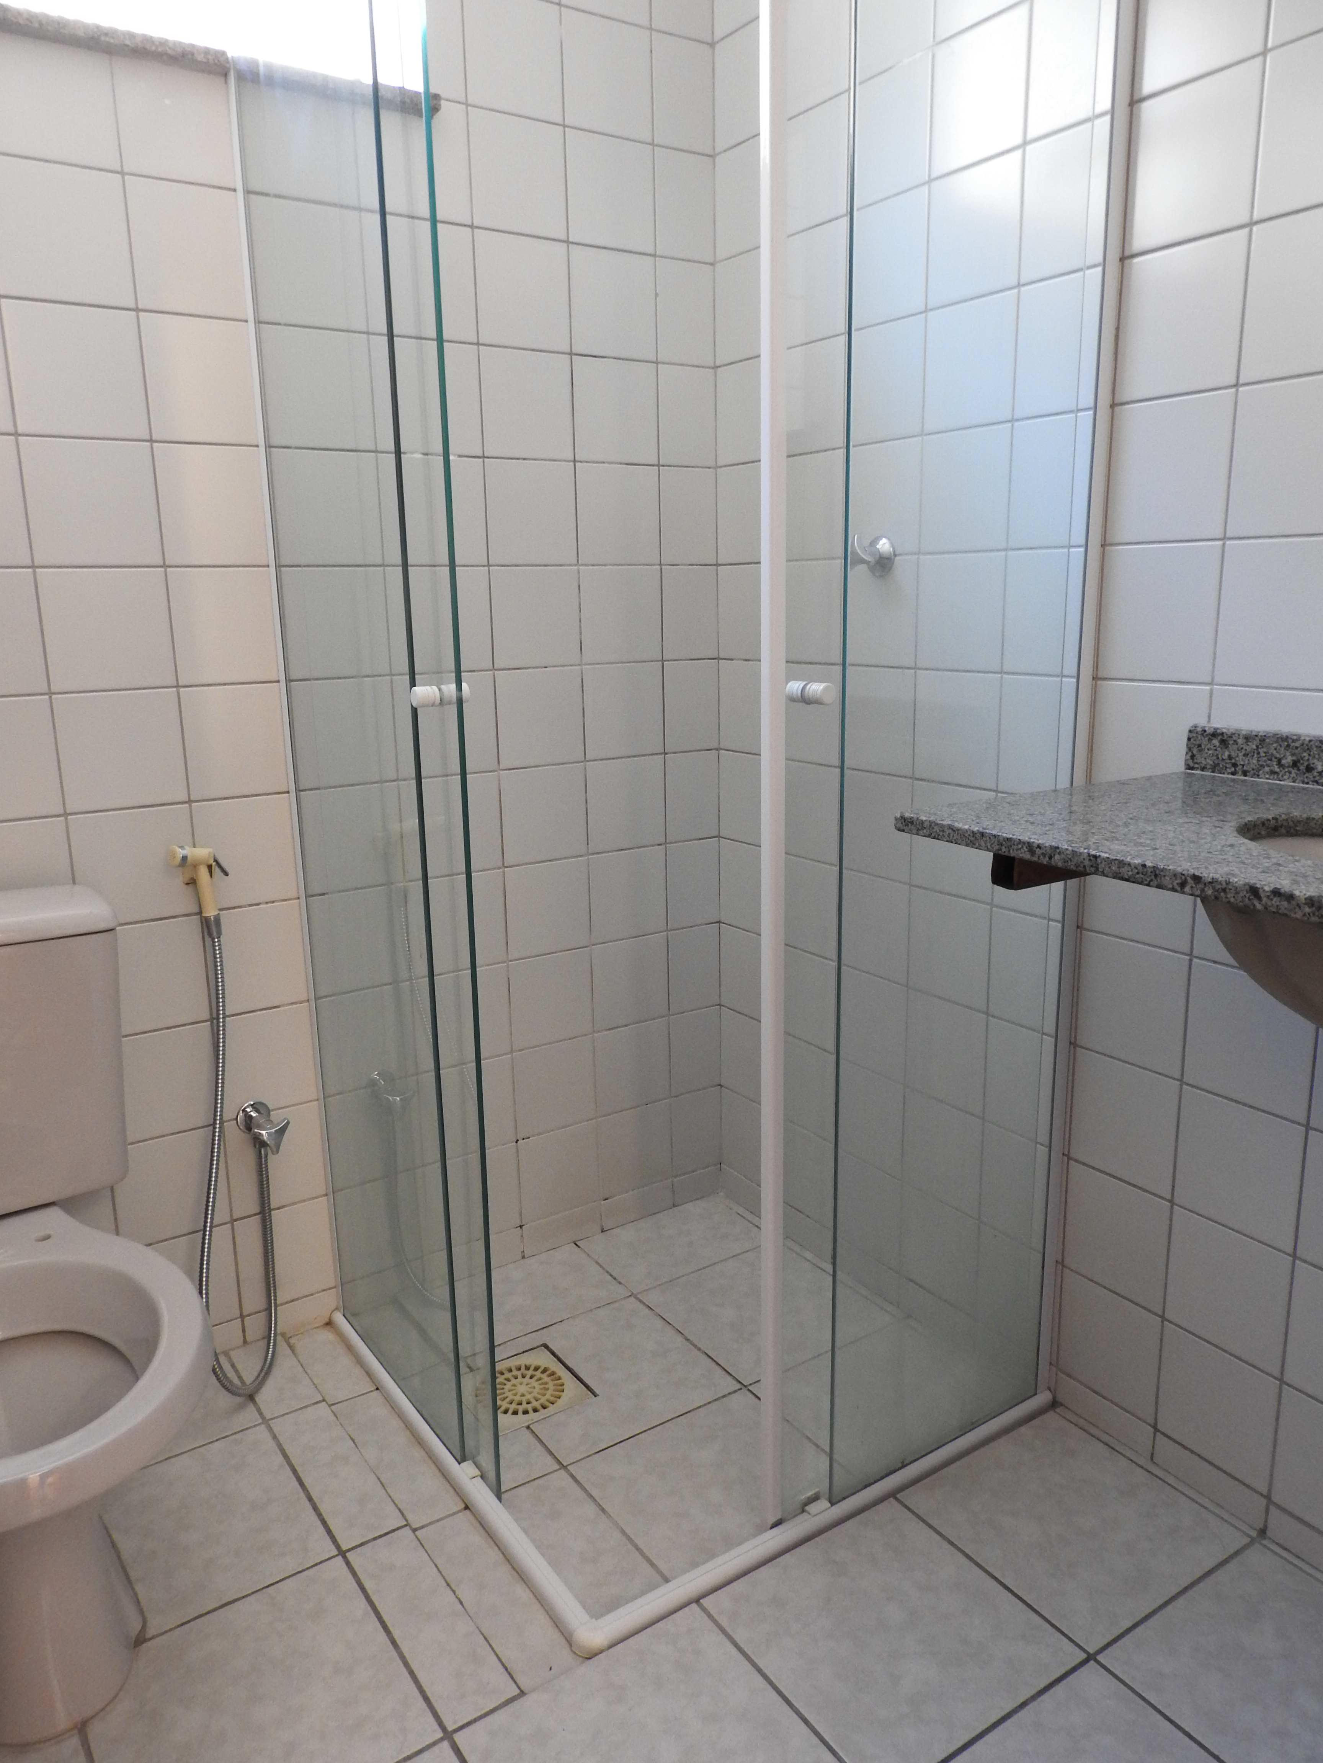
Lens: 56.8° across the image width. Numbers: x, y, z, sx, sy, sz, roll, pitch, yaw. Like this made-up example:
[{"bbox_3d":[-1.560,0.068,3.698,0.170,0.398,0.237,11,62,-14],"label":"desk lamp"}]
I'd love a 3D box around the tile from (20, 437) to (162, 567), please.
[{"bbox_3d":[-0.712,-0.474,1.533,0.151,0.152,0.010,-9,15,-32],"label":"tile"}]

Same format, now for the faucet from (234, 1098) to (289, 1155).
[{"bbox_3d":[-0.572,0.355,1.759,0.057,0.058,0.080,-9,15,-32],"label":"faucet"}]

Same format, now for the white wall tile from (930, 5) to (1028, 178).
[{"bbox_3d":[0.393,-0.974,1.512,0.010,0.154,0.152,-10,16,-32],"label":"white wall tile"}]

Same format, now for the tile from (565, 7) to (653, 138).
[{"bbox_3d":[-0.080,-1.184,1.803,0.151,0.152,0.010,-9,15,-32],"label":"tile"}]

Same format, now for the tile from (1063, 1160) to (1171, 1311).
[{"bbox_3d":[0.590,0.457,1.581,0.010,0.154,0.152,-10,16,-32],"label":"tile"}]

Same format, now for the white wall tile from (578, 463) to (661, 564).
[{"bbox_3d":[-0.069,-0.588,1.968,0.153,0.154,0.010,-9,15,-32],"label":"white wall tile"}]

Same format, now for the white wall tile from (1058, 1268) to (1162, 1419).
[{"bbox_3d":[0.592,0.610,1.614,0.009,0.154,0.152,-9,15,-32],"label":"white wall tile"}]

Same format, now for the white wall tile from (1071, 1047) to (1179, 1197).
[{"bbox_3d":[0.577,0.299,1.526,0.010,0.152,0.149,-9,15,-32],"label":"white wall tile"}]

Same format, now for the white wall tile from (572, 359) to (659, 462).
[{"bbox_3d":[-0.074,-0.749,1.952,0.154,0.156,0.010,-9,15,-32],"label":"white wall tile"}]

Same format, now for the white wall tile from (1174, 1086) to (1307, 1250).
[{"bbox_3d":[0.675,0.334,1.430,0.010,0.156,0.154,-9,15,-32],"label":"white wall tile"}]

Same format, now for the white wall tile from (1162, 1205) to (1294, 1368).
[{"bbox_3d":[0.665,0.478,1.435,0.010,0.152,0.148,-9,15,-32],"label":"white wall tile"}]

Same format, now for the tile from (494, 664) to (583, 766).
[{"bbox_3d":[-0.192,-0.258,1.935,0.152,0.152,0.010,-9,15,-32],"label":"tile"}]

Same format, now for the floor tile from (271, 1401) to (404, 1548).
[{"bbox_3d":[-0.429,0.770,1.603,0.081,0.010,0.290,-10,16,-32],"label":"floor tile"}]

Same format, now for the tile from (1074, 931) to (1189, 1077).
[{"bbox_3d":[0.586,0.152,1.523,0.010,0.156,0.154,-9,15,-32],"label":"tile"}]

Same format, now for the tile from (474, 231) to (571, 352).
[{"bbox_3d":[-0.208,-0.881,1.833,0.154,0.156,0.010,-9,15,-32],"label":"tile"}]

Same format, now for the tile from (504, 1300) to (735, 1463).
[{"bbox_3d":[-0.085,0.720,1.785,0.287,0.010,0.286,-9,15,-32],"label":"tile"}]

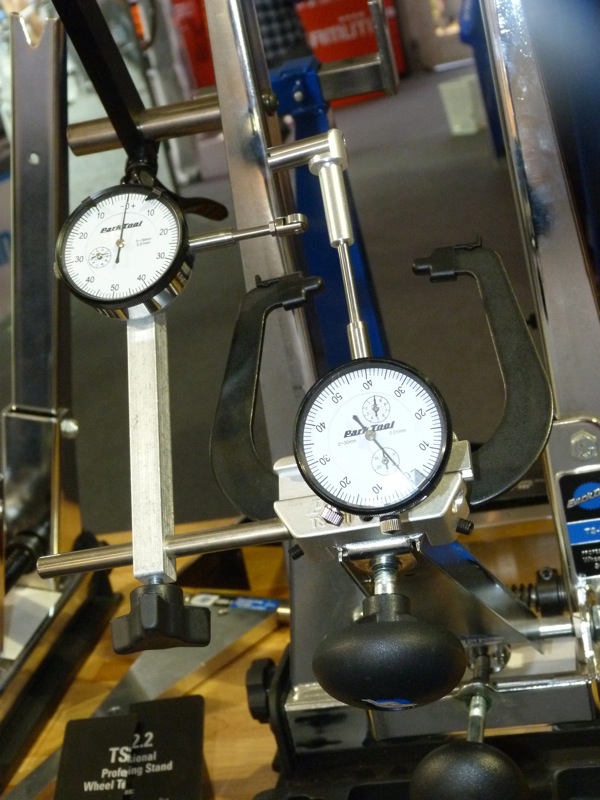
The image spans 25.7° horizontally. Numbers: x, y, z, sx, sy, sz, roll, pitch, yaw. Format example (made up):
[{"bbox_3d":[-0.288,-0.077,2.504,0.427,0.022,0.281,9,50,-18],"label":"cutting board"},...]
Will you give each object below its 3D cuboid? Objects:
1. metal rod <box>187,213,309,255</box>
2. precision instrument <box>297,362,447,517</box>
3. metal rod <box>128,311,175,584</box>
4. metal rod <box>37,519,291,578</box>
[{"bbox_3d":[-0.023,-0.072,0.573,0.055,0.009,0.009,-8,-22,16],"label":"metal rod"},{"bbox_3d":[0.029,0.016,0.504,0.059,0.059,0.026,-10,-14,11],"label":"precision instrument"},{"bbox_3d":[-0.065,0.014,0.572,0.013,0.131,0.013,-11,-23,15],"label":"metal rod"},{"bbox_3d":[-0.056,0.062,0.551,0.119,0.010,0.010,-11,-23,15],"label":"metal rod"}]

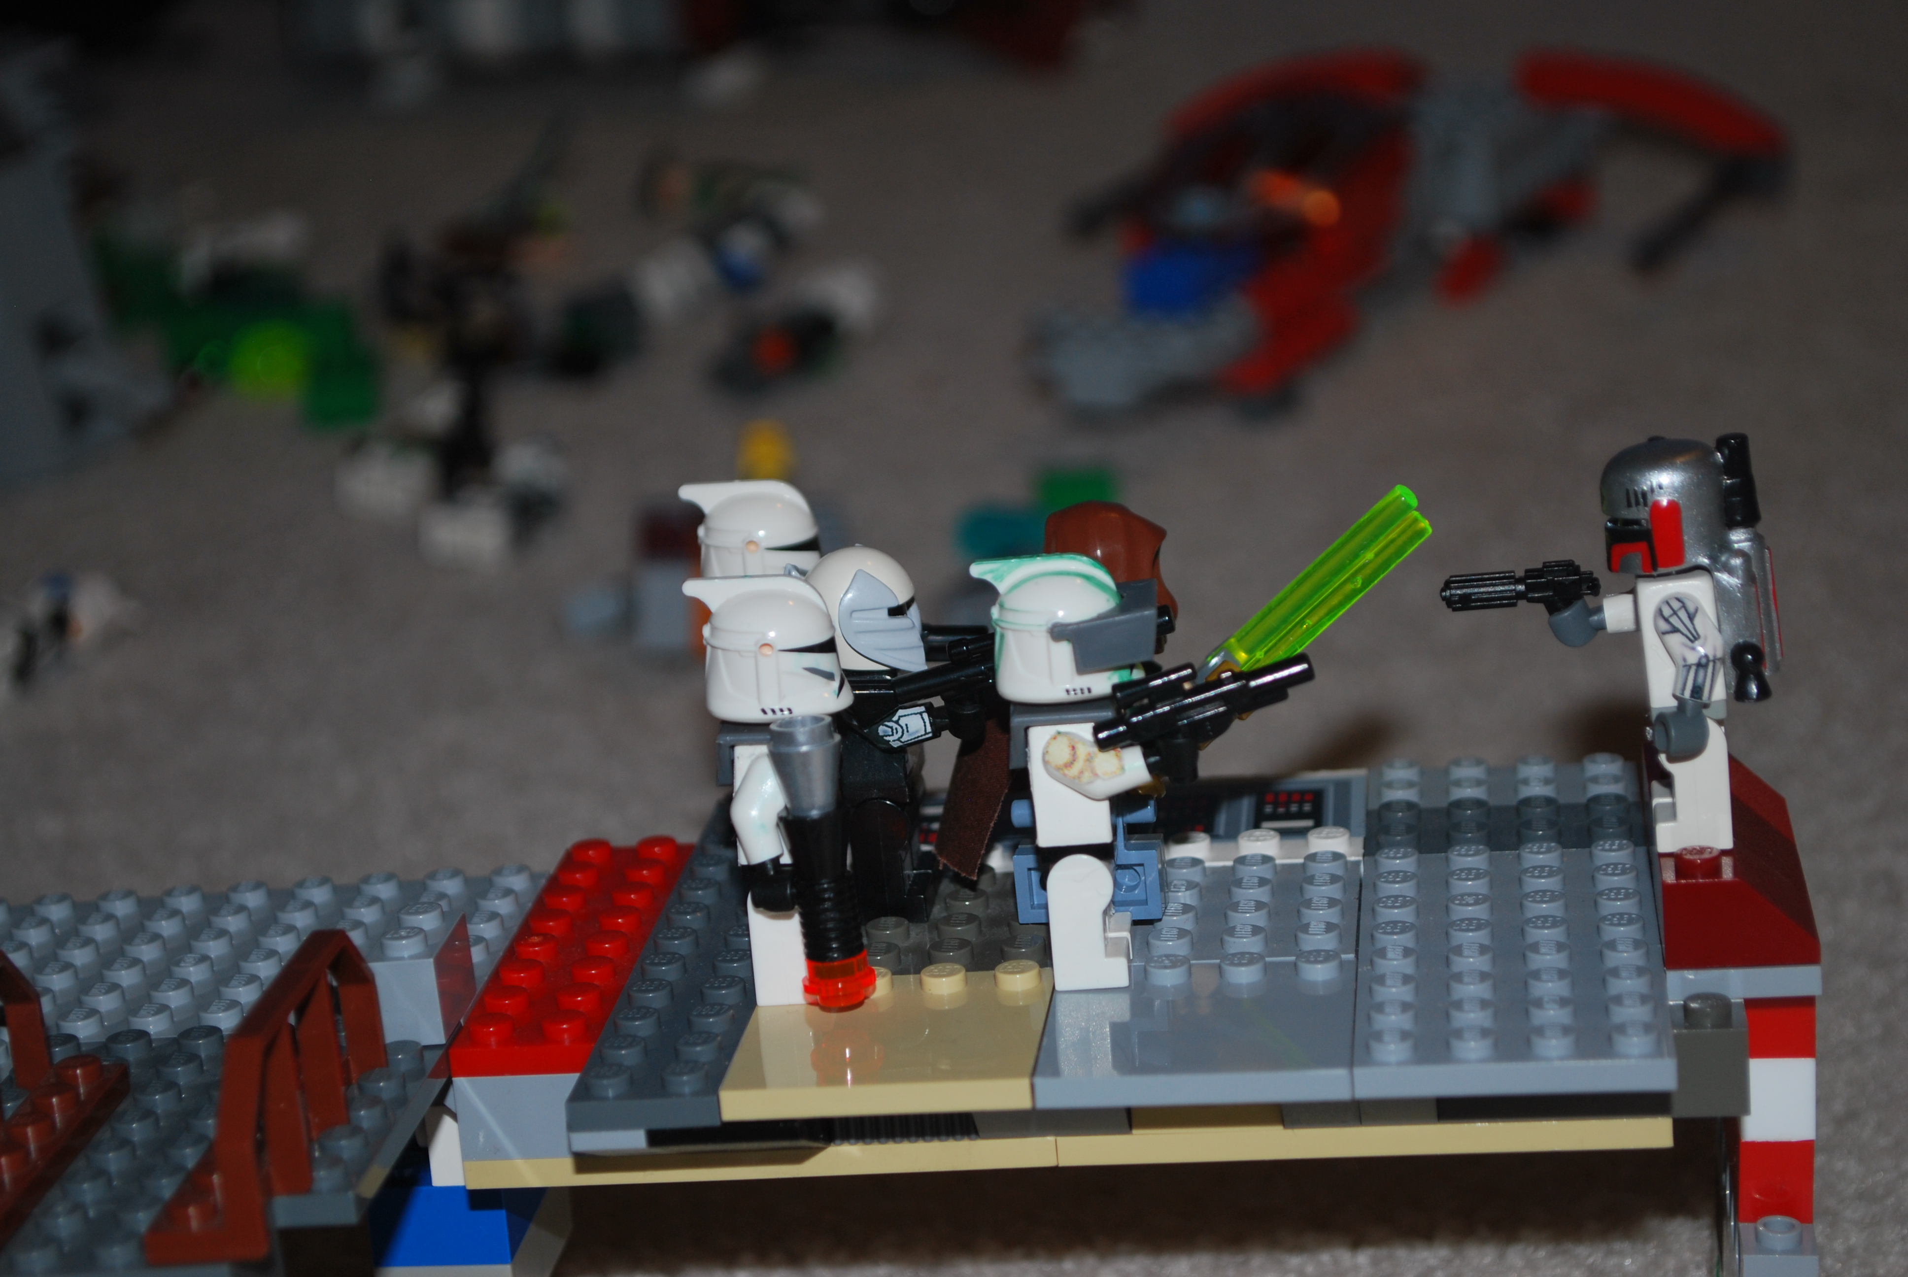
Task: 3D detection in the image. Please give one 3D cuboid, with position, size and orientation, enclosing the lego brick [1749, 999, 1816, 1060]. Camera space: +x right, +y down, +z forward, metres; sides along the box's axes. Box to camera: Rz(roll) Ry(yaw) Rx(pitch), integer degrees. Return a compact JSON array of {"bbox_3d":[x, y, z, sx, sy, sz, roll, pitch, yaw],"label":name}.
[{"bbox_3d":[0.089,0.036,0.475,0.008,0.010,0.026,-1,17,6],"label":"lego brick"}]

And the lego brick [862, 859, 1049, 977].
[{"bbox_3d":[-0.003,0.033,0.484,0.032,0.005,0.032,-2,16,7],"label":"lego brick"}]

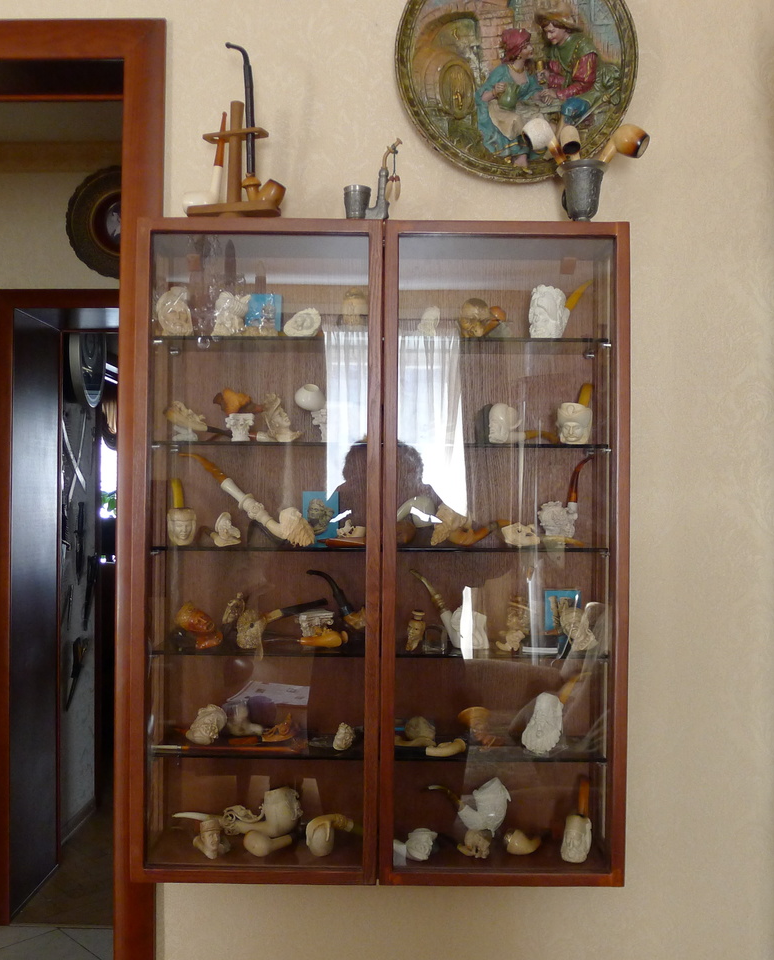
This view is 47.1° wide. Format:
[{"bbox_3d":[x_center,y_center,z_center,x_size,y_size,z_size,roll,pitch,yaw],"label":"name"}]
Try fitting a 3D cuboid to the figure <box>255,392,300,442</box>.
[{"bbox_3d":[-0.139,-0.079,1.135,0.056,0.065,0.042,0,0,22],"label":"figure"}]

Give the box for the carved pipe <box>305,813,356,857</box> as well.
[{"bbox_3d":[-0.077,0.479,1.200,0.066,0.053,0.036,0,0,0],"label":"carved pipe"}]

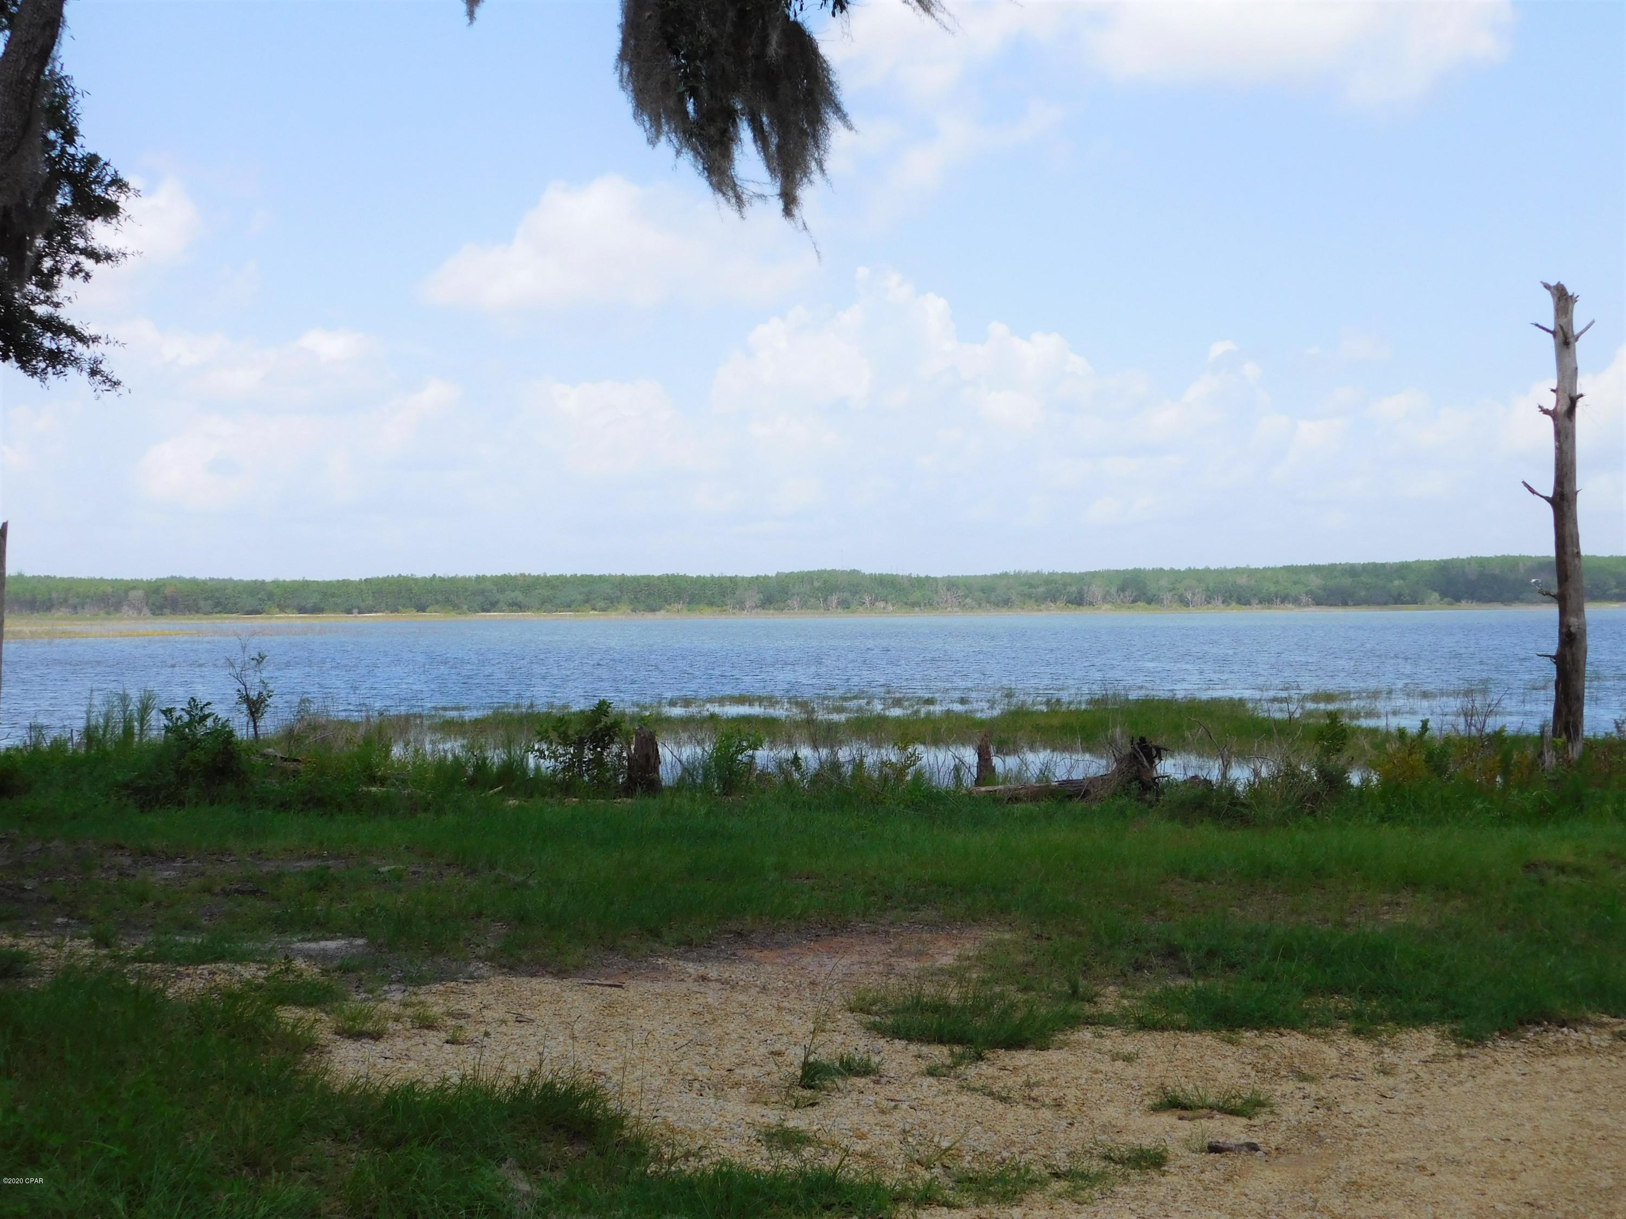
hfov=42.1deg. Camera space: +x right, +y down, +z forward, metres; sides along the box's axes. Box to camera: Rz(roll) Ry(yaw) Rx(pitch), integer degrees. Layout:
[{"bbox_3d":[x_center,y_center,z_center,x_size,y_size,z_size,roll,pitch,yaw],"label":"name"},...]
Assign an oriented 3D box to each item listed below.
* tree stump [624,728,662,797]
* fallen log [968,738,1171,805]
[{"bbox_3d":[-1.765,1.587,22.000,0.400,0.710,0.400,0,0,0],"label":"tree stump"},{"bbox_3d":[2.584,1.641,21.500,1.950,0.700,0.600,0,0,14],"label":"fallen log"}]

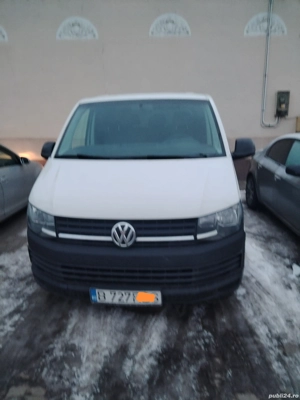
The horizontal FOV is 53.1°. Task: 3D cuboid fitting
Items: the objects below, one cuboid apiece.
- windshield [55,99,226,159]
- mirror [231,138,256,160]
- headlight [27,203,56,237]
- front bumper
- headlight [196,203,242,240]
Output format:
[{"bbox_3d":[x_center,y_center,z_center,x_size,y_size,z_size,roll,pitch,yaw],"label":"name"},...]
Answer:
[{"bbox_3d":[-0.090,-0.729,3.053,1.660,0.140,0.870,0,55,6],"label":"windshield"},{"bbox_3d":[0.965,-0.526,3.096,0.230,0.220,0.150,0,12,6],"label":"mirror"},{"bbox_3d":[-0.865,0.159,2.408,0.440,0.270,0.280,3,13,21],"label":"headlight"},{"bbox_3d":[-0.154,0.522,2.380,1.870,0.470,0.520,0,12,6],"label":"front bumper"},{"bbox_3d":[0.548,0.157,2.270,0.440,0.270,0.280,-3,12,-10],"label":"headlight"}]

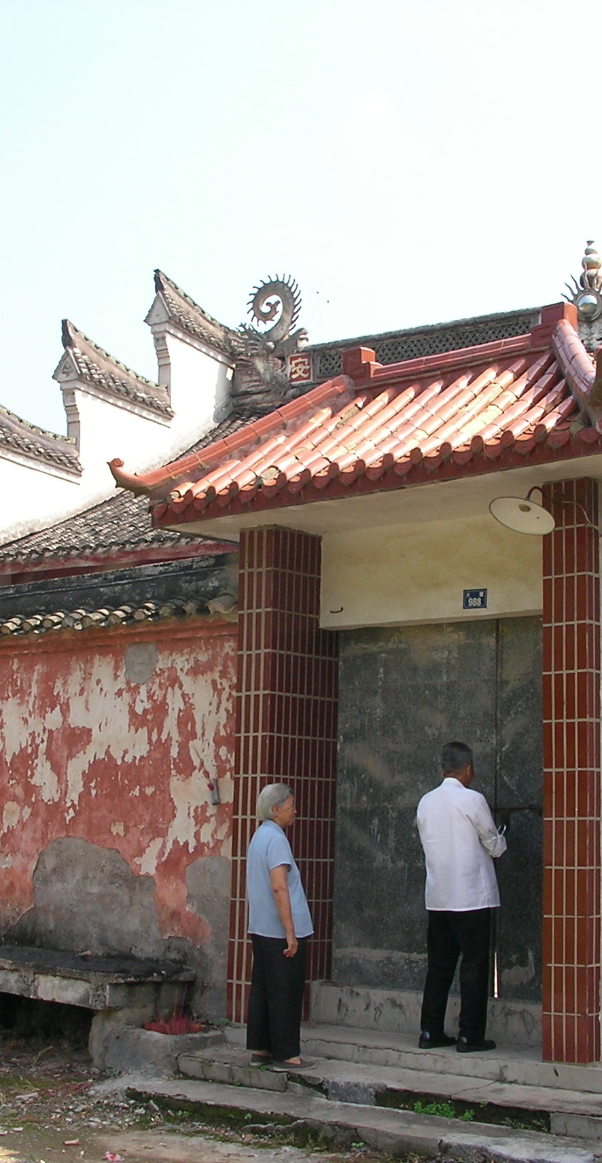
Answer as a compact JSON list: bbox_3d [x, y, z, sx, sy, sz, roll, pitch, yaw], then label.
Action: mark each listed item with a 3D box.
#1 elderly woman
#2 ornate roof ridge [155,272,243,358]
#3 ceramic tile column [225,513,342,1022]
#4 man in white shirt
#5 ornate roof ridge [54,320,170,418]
[{"bbox_3d":[-0.134,1.893,9.535,0.340,1.530,0.440,2,-8,-8],"label":"elderly woman"},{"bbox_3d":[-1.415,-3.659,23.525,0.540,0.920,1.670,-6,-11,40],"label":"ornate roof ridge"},{"bbox_3d":[-0.088,1.172,10.411,0.266,2.925,0.650,-6,-11,40],"label":"ceramic tile column"},{"bbox_3d":[0.873,1.666,9.172,0.470,1.620,0.380,-6,-11,40],"label":"man in white shirt"},{"bbox_3d":[-2.424,-2.752,22.230,0.540,0.910,1.800,-6,-11,40],"label":"ornate roof ridge"}]

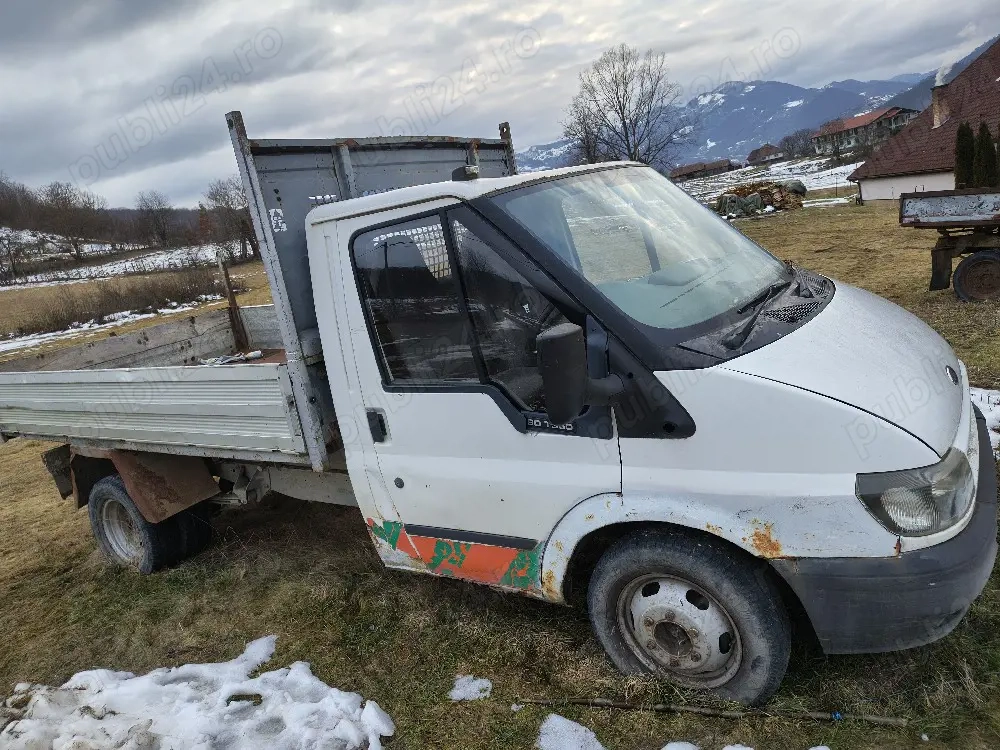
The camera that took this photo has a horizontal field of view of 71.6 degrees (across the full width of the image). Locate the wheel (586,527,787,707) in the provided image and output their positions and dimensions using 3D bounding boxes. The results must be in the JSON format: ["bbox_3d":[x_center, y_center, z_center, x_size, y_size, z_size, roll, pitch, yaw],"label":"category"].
[{"bbox_3d":[0.654,0.875,2.475,0.701,0.697,0.195,-1,15,36],"label":"wheel"}]

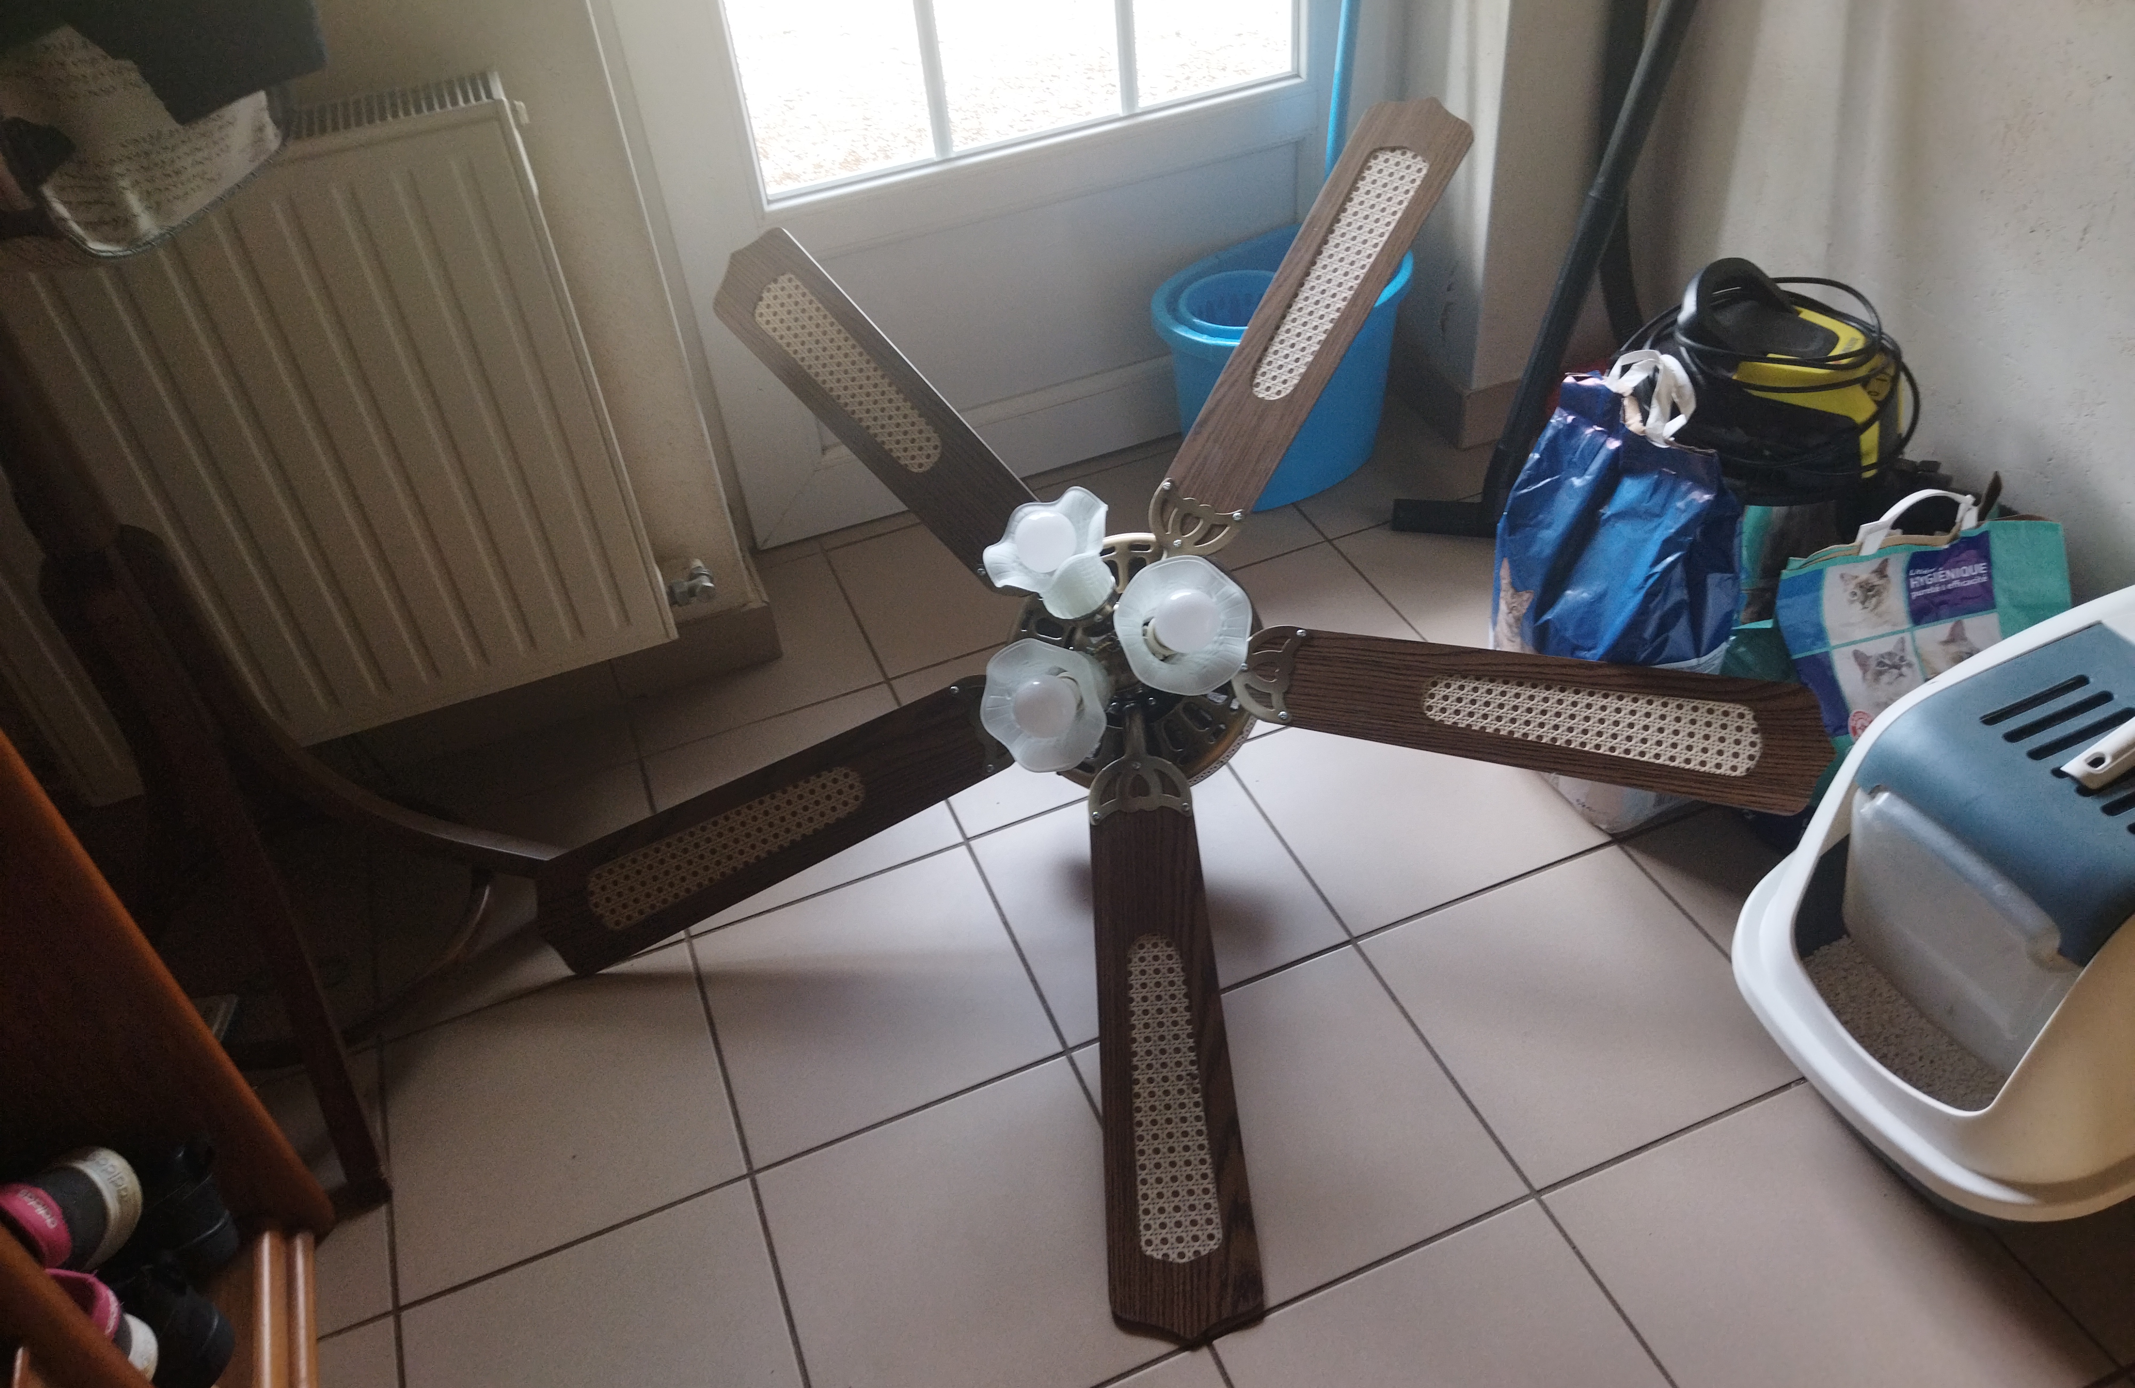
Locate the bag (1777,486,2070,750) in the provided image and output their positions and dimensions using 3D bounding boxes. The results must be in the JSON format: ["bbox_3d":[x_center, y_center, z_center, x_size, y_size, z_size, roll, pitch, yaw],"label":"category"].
[{"bbox_3d":[0.841,-0.054,1.707,0.290,0.310,0.140,-11,25,-5],"label":"bag"}]

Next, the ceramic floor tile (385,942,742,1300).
[{"bbox_3d":[-0.485,0.395,1.590,0.304,0.010,0.304,-18,41,-13],"label":"ceramic floor tile"}]

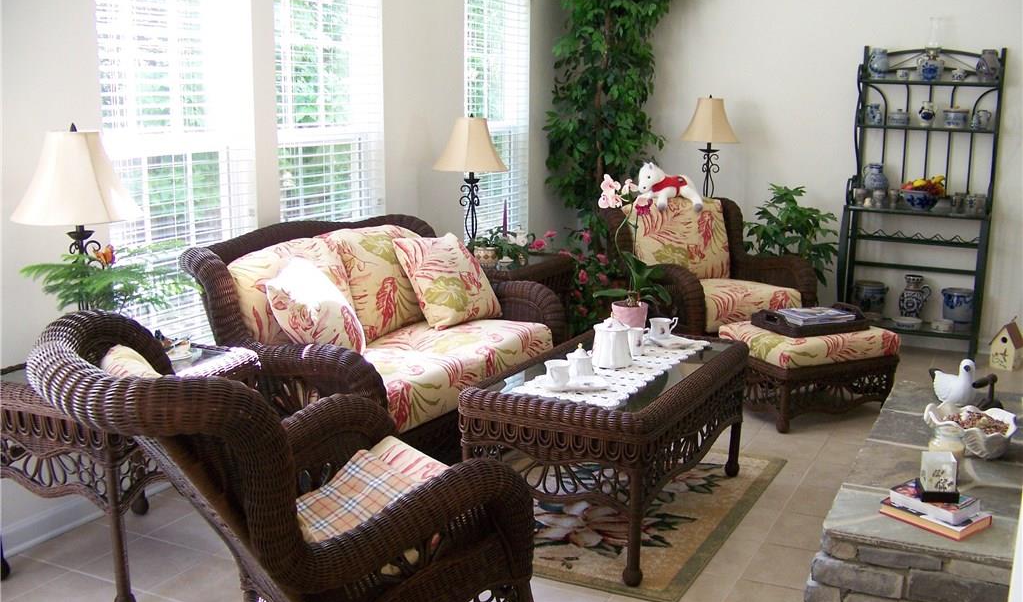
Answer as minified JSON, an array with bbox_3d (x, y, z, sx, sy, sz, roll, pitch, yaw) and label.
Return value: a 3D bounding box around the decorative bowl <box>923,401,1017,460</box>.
[{"bbox_3d":[1.492,0.425,3.368,0.280,0.120,0.230,6,12,26],"label":"decorative bowl"}]

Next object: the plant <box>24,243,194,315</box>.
[{"bbox_3d":[-1.215,0.042,3.114,0.480,0.370,0.420,-4,12,-21],"label":"plant"}]

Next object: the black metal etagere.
[{"bbox_3d":[2.338,-0.559,5.966,0.774,1.784,0.380,5,12,23],"label":"black metal etagere"}]

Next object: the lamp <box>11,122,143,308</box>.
[{"bbox_3d":[-1.291,-0.150,3.101,0.385,0.760,0.385,-4,12,-23],"label":"lamp"}]

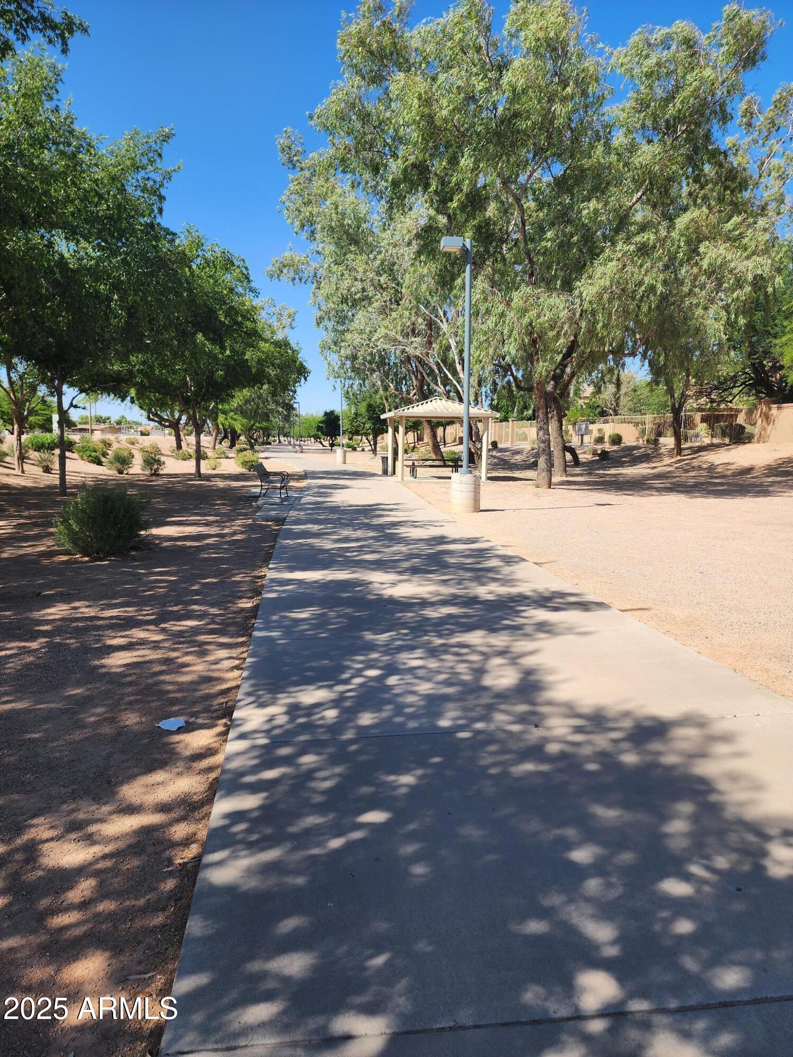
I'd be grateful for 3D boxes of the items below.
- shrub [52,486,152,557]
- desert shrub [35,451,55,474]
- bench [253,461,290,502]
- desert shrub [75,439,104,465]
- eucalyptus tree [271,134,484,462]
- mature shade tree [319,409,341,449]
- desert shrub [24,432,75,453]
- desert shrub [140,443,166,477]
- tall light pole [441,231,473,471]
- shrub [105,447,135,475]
[{"bbox_3d":[-3.982,-0.102,9.413,1.193,0.958,1.193,-3,8,-23],"label":"shrub"},{"bbox_3d":[-14.730,-2.789,29.384,0.789,0.912,0.789,-4,8,-26],"label":"desert shrub"},{"bbox_3d":[-3.079,-1.152,17.331,0.680,0.880,1.600,-1,7,-5],"label":"bench"},{"bbox_3d":[-14.386,-3.567,32.813,1.376,1.228,1.376,-3,8,-23],"label":"desert shrub"},{"bbox_3d":[-0.948,-11.513,35.831,10.869,15.777,10.200,0,7,0],"label":"eucalyptus tree"},{"bbox_3d":[-7.291,-10.662,76.263,2.439,4.529,2.439,-1,7,-5],"label":"mature shade tree"},{"bbox_3d":[-17.948,-4.408,36.234,2.524,1.057,2.019,-4,8,-26],"label":"desert shrub"},{"bbox_3d":[-10.010,-2.815,28.776,1.024,1.297,1.024,-3,8,-19],"label":"desert shrub"},{"bbox_3d":[1.198,-3.451,14.171,0.614,4.696,0.360,-1,7,-5],"label":"tall light pole"},{"bbox_3d":[-11.600,-2.831,29.378,1.172,1.135,1.172,-3,8,-21],"label":"shrub"}]

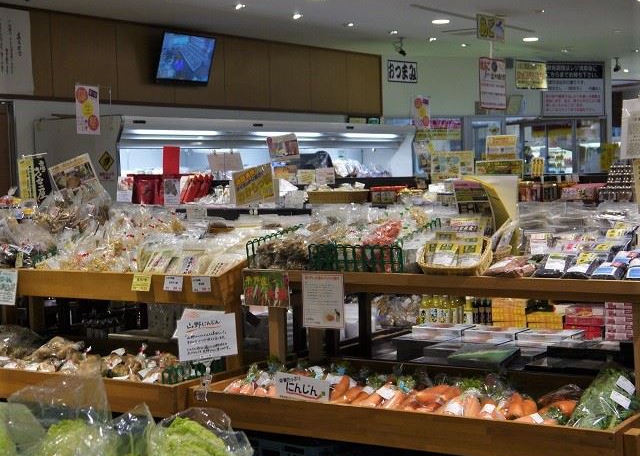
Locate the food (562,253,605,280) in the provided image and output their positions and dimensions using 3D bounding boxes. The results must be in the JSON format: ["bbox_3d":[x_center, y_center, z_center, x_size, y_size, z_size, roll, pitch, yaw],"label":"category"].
[{"bbox_3d":[1.011,0.142,4.387,0.115,0.032,0.175,0,23,32],"label":"food"}]

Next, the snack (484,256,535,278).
[{"bbox_3d":[0.751,0.147,4.506,0.140,0.032,0.155,6,26,41],"label":"snack"}]

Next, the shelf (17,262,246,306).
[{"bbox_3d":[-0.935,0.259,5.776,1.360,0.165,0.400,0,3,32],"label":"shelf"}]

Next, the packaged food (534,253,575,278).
[{"bbox_3d":[0.912,0.142,4.438,0.120,0.032,0.175,0,23,32],"label":"packaged food"}]

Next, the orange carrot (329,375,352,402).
[{"bbox_3d":[0.078,0.640,4.570,0.038,0.038,0.150,0,36,31],"label":"orange carrot"}]

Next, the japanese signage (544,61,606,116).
[{"bbox_3d":[4.011,-2.187,18.100,1.120,0.860,0.040,-2,3,-20],"label":"japanese signage"}]

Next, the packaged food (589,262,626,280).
[{"bbox_3d":[1.092,0.151,4.309,0.115,0.030,0.140,0,23,32],"label":"packaged food"}]

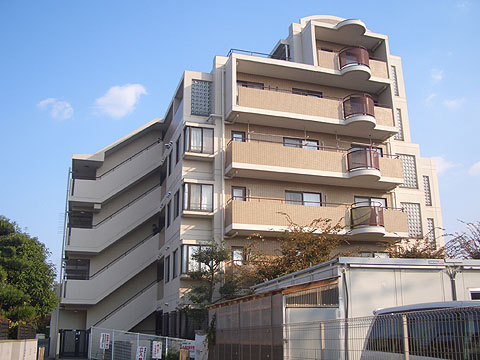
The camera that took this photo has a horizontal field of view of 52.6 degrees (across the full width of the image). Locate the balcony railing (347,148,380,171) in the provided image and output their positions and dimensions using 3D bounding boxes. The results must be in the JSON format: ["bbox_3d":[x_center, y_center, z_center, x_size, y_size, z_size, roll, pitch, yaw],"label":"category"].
[{"bbox_3d":[6.240,-0.946,24.011,1.622,1.130,0.869,5,-17,-17],"label":"balcony railing"}]

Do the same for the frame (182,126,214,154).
[{"bbox_3d":[-1.975,-1.857,23.523,1.439,1.303,0.357,5,-17,-17],"label":"frame"}]

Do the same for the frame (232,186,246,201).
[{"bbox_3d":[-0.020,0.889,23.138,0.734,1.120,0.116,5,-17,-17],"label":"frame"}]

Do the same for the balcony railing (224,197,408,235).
[{"bbox_3d":[3.953,1.805,23.079,9.163,1.342,2.066,5,-17,-17],"label":"balcony railing"}]

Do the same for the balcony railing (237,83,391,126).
[{"bbox_3d":[4.151,-3.773,24.179,8.690,1.236,0.985,5,-17,-17],"label":"balcony railing"}]

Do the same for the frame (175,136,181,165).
[{"bbox_3d":[-3.083,-1.445,24.713,0.116,1.342,1.593,5,-17,-17],"label":"frame"}]

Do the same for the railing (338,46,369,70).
[{"bbox_3d":[6.204,-6.335,25.569,1.622,1.149,0.869,5,-17,-17],"label":"railing"}]

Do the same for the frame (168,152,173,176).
[{"bbox_3d":[-3.775,-0.841,26.787,0.116,1.342,1.400,5,-17,-17],"label":"frame"}]

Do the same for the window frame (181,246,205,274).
[{"bbox_3d":[-1.930,3.626,21.941,1.458,1.361,0.357,5,-17,-17],"label":"window frame"}]

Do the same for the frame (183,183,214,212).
[{"bbox_3d":[-1.952,0.870,22.736,1.448,1.303,0.357,5,-17,-17],"label":"frame"}]

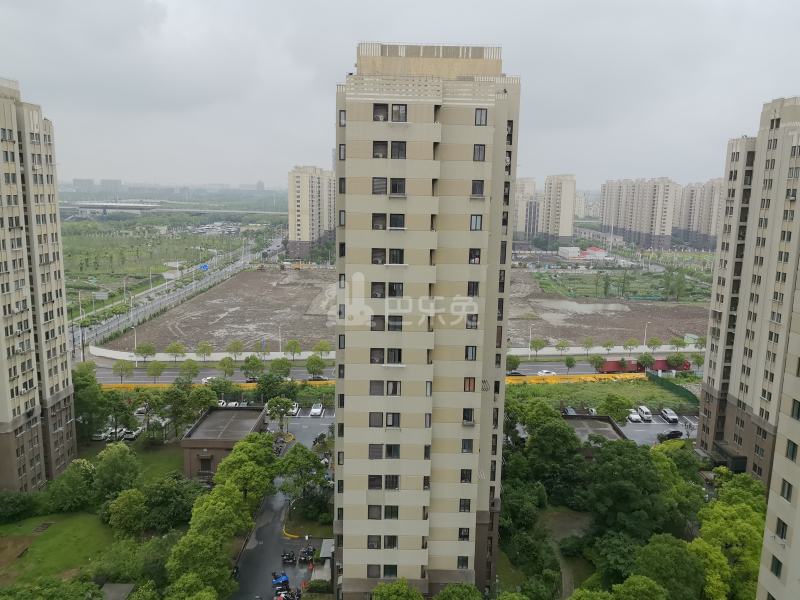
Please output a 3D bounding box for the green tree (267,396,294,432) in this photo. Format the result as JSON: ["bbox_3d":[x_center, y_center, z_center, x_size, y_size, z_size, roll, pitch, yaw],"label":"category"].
[{"bbox_3d":[-22.089,21.493,116.379,4.849,6.970,4.849,1,10,0],"label":"green tree"}]

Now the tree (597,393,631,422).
[{"bbox_3d":[41.420,21.580,119.680,6.520,7.260,6.520,1,10,0],"label":"tree"}]

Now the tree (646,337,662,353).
[{"bbox_3d":[72.950,13.080,178.450,4.230,5.160,4.230,1,10,0],"label":"tree"}]

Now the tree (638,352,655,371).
[{"bbox_3d":[62.675,16.458,157.789,3.869,6.295,3.869,1,10,0],"label":"tree"}]

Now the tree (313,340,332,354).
[{"bbox_3d":[-20.378,13.324,164.057,4.600,5.490,4.600,1,10,0],"label":"tree"}]

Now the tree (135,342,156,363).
[{"bbox_3d":[-66.197,13.807,161.860,5.318,5.285,5.318,1,10,0],"label":"tree"}]

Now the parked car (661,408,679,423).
[{"bbox_3d":[54.950,23.430,127.040,1.820,1.600,4.550,1,10,0],"label":"parked car"}]

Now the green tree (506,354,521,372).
[{"bbox_3d":[27.420,16.320,151.240,4.000,6.370,4.000,1,10,0],"label":"green tree"}]

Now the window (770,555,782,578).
[{"bbox_3d":[26.379,18.687,43.647,0.150,1.300,1.100,1,10,-2],"label":"window"}]

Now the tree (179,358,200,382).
[{"bbox_3d":[-48.050,16.283,142.465,4.600,5.770,4.600,1,10,0],"label":"tree"}]

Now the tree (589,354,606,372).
[{"bbox_3d":[48.900,16.490,153.830,4.190,5.950,4.190,1,10,0],"label":"tree"}]

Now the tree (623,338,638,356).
[{"bbox_3d":[65.100,13.341,175.292,4.200,5.100,4.200,1,10,0],"label":"tree"}]

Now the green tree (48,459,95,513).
[{"bbox_3d":[-46.232,25.785,87.894,6.761,7.095,6.761,1,10,0],"label":"green tree"}]

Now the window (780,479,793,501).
[{"bbox_3d":[26.492,13.068,42.694,0.150,1.300,1.100,1,10,-2],"label":"window"}]

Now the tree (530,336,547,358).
[{"bbox_3d":[38.532,13.386,174.106,4.464,5.995,4.464,1,10,0],"label":"tree"}]

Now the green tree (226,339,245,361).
[{"bbox_3d":[-42.688,13.068,161.656,4.500,5.910,4.500,1,10,0],"label":"green tree"}]

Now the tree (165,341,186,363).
[{"bbox_3d":[-58.618,13.569,162.747,5.347,5.745,5.347,1,10,0],"label":"tree"}]

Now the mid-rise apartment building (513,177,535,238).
[{"bbox_3d":[112.520,-81.933,578.653,22.000,60.000,18.000,1,10,0],"label":"mid-rise apartment building"}]

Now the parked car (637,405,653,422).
[{"bbox_3d":[49.396,23.005,126.050,1.680,1.880,4.100,1,10,-1],"label":"parked car"}]

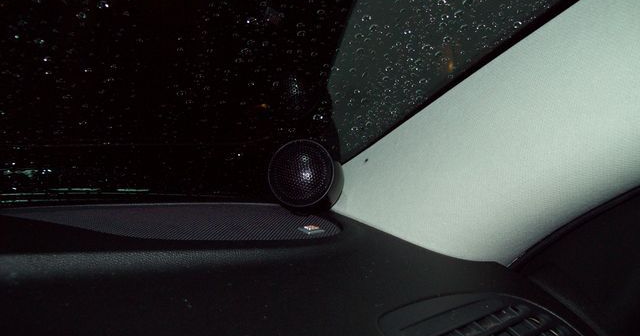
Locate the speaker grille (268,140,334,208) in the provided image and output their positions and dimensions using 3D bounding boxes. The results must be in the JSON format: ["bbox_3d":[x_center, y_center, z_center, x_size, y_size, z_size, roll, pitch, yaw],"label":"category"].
[{"bbox_3d":[-0.014,0.004,0.517,0.052,0.052,0.007,2,-11,13],"label":"speaker grille"}]

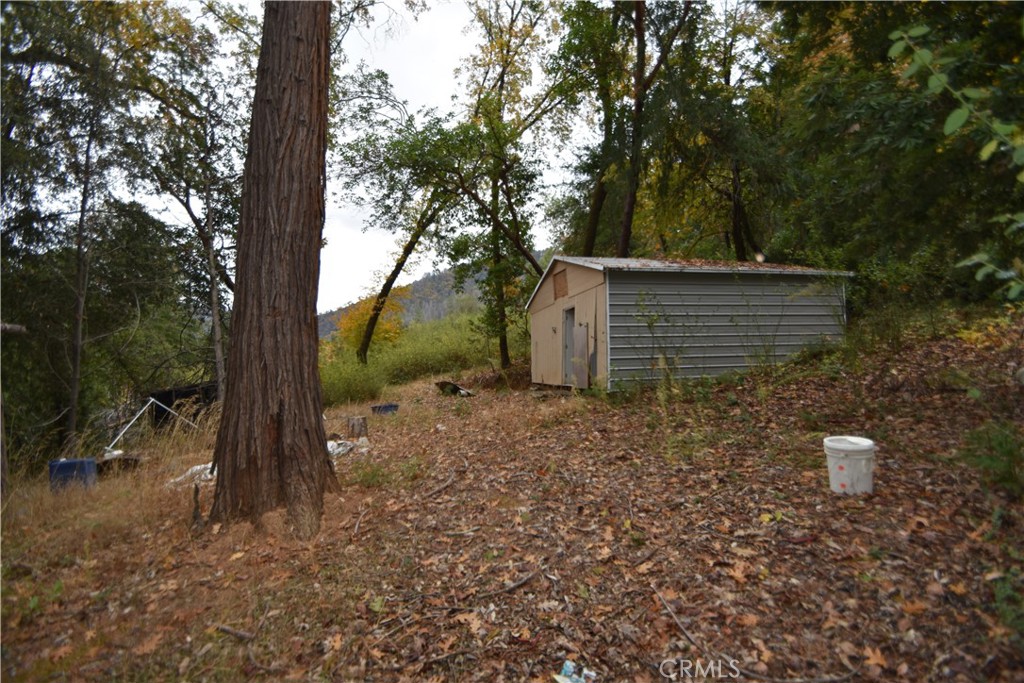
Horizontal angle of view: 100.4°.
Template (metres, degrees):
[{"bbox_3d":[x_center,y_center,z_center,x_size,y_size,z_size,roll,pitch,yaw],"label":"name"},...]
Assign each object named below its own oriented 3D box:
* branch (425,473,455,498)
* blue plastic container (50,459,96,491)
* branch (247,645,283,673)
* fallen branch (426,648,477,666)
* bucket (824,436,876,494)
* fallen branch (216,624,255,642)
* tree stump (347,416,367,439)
[{"bbox_3d":[-0.880,1.744,5.248,0.120,0.050,0.693,-9,-1,17],"label":"branch"},{"bbox_3d":[-8.033,2.466,7.820,0.460,0.540,0.570,-4,-4,44],"label":"blue plastic container"},{"bbox_3d":[-1.481,1.854,2.508,0.443,0.035,0.075,-10,-1,38],"label":"branch"},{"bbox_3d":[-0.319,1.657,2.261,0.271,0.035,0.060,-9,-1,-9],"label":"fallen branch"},{"bbox_3d":[2.620,0.963,3.307,0.305,0.370,0.305,-4,0,37],"label":"bucket"},{"bbox_3d":[-1.830,1.908,2.823,0.416,0.045,0.055,-9,-1,29],"label":"fallen branch"},{"bbox_3d":[-3.498,1.946,9.600,0.430,0.480,0.430,0,-3,-21],"label":"tree stump"}]

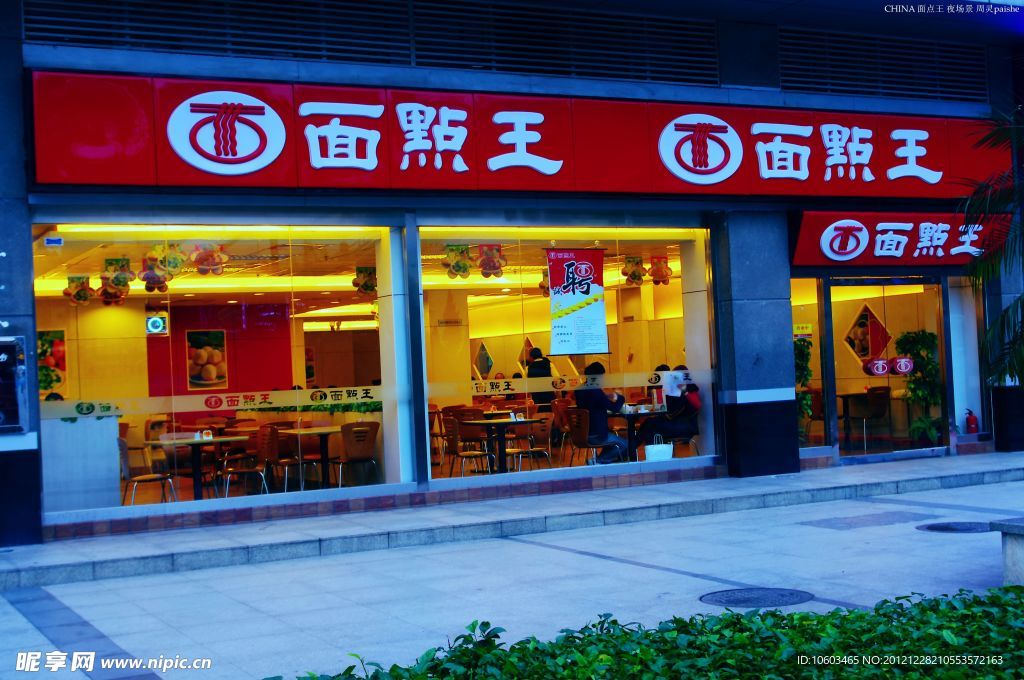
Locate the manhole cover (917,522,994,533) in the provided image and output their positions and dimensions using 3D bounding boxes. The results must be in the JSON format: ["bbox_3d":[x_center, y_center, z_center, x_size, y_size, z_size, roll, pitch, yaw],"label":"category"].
[{"bbox_3d":[3.691,1.555,11.454,0.705,0.040,0.705,-2,-1,-27],"label":"manhole cover"}]

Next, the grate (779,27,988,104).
[{"bbox_3d":[4.546,-3.320,16.923,3.302,0.780,0.111,-2,-1,-27],"label":"grate"}]

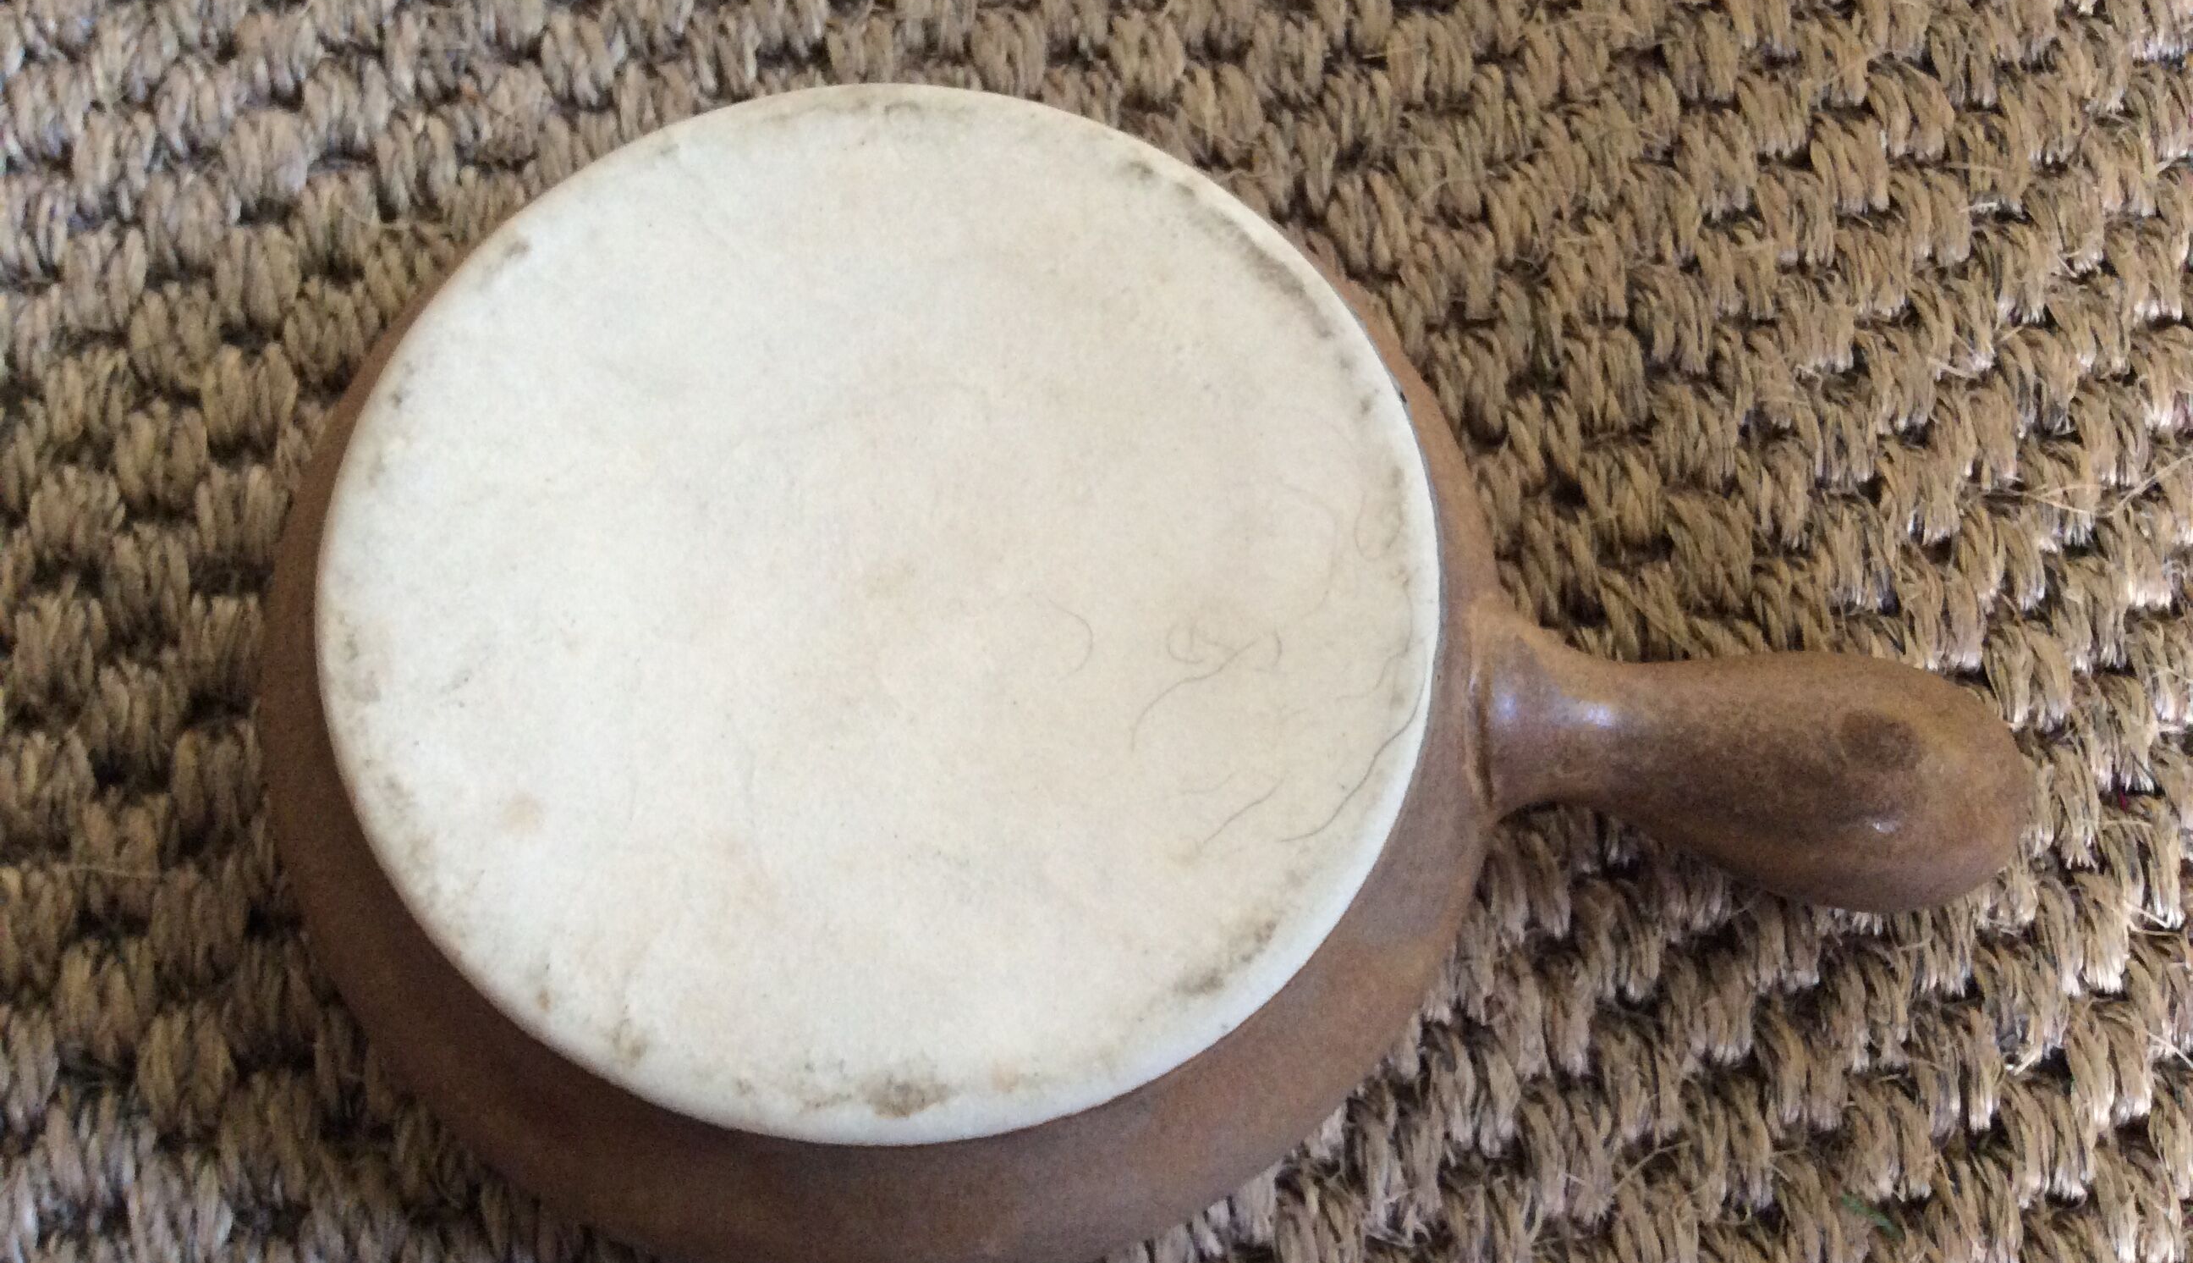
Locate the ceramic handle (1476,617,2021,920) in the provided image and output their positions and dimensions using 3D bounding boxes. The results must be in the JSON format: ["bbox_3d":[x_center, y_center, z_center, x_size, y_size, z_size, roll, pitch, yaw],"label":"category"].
[{"bbox_3d":[0.082,0.015,0.253,0.070,0.029,0.030,7,73,-2],"label":"ceramic handle"}]

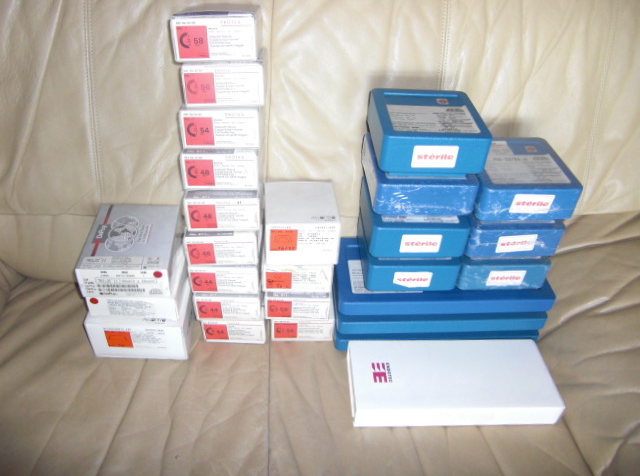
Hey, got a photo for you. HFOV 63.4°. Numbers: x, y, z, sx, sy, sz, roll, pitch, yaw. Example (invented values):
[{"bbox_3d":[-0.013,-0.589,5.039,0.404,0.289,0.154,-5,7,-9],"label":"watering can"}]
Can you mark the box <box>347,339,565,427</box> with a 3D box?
[{"bbox_3d":[0.185,0.205,0.741,0.280,0.042,0.113,0,40,-3],"label":"box"}]

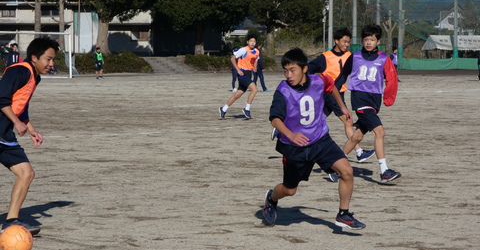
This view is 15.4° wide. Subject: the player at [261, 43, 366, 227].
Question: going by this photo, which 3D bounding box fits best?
[{"bbox_3d":[0.562,0.106,13.400,0.760,1.360,0.620,0,2,-4],"label":"player"}]

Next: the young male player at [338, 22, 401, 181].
[{"bbox_3d":[1.297,-0.215,18.200,0.620,1.600,0.580,-1,2,-14],"label":"young male player"}]

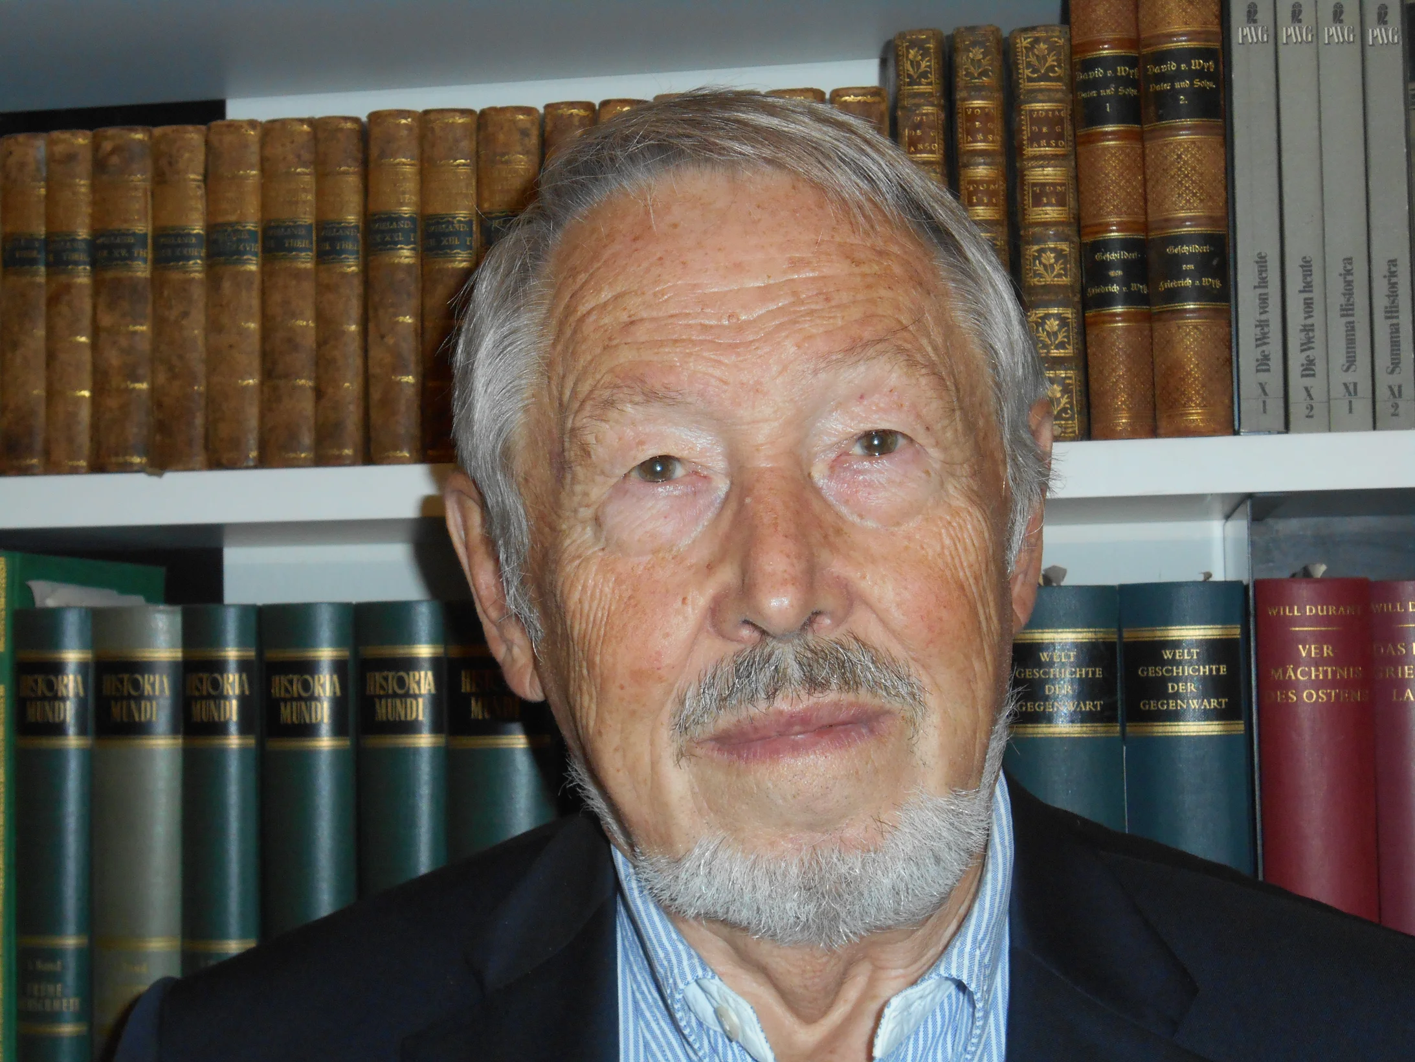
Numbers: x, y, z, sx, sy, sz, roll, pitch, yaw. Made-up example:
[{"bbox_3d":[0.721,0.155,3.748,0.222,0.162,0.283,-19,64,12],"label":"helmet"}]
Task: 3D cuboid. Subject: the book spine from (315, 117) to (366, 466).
[{"bbox_3d":[-0.156,-0.103,1.067,0.023,0.157,0.098,-2,-4,9],"label":"book spine"}]

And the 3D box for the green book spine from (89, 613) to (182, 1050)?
[{"bbox_3d":[-0.246,0.145,1.102,0.043,0.213,0.150,-2,-4,9],"label":"green book spine"}]

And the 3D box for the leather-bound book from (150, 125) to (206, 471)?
[{"bbox_3d":[-0.232,-0.102,1.080,0.026,0.157,0.098,-2,-4,9],"label":"leather-bound book"}]

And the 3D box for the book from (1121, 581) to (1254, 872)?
[{"bbox_3d":[0.213,0.133,1.030,0.050,0.213,0.150,-2,-4,9],"label":"book"}]

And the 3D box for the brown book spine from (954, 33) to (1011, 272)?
[{"bbox_3d":[0.127,-0.124,1.028,0.021,0.179,0.103,-3,-4,9],"label":"brown book spine"}]

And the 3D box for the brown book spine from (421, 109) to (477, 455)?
[{"bbox_3d":[-0.107,-0.105,1.060,0.026,0.158,0.098,-2,-4,9],"label":"brown book spine"}]

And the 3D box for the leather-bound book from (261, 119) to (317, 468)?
[{"bbox_3d":[-0.181,-0.103,1.071,0.025,0.157,0.098,-2,-4,9],"label":"leather-bound book"}]

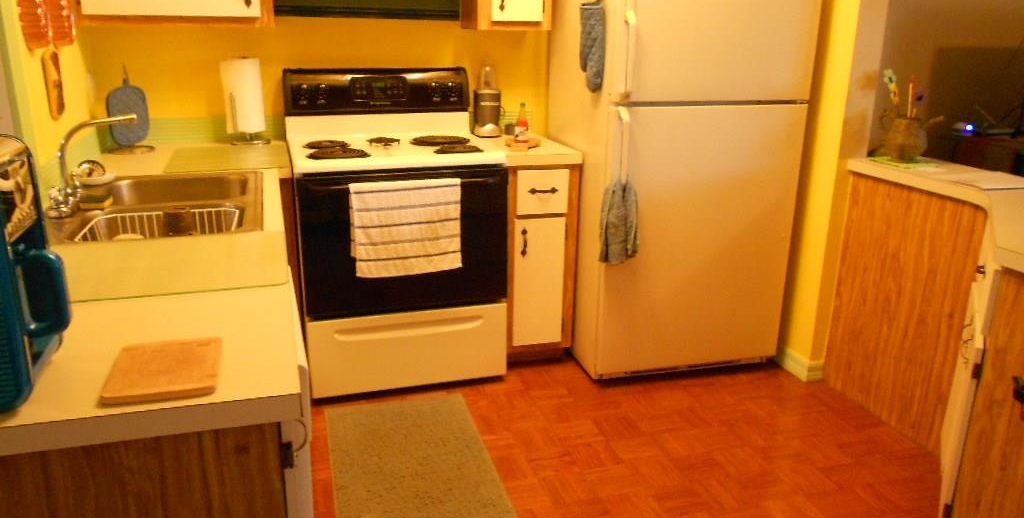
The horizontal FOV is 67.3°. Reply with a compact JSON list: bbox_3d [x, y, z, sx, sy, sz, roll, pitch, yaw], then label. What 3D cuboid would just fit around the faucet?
[{"bbox_3d":[-1.087,-0.252,2.004,0.235,0.236,0.200,-4,18,-15],"label":"faucet"}]

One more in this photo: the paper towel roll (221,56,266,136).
[{"bbox_3d":[-1.072,-0.649,3.071,0.143,0.288,0.143,-4,18,-15],"label":"paper towel roll"}]

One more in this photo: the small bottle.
[{"bbox_3d":[0.043,-0.557,3.141,0.056,0.163,0.056,-4,18,-15],"label":"small bottle"}]

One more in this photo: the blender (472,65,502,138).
[{"bbox_3d":[-0.108,-0.693,3.375,0.124,0.308,0.126,1,17,0],"label":"blender"}]

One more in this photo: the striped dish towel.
[{"bbox_3d":[-0.376,-0.113,2.769,0.395,0.345,0.055,-4,18,-15],"label":"striped dish towel"}]

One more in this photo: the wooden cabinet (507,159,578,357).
[{"bbox_3d":[0.029,-0.032,3.365,0.300,0.872,0.620,-4,18,-15],"label":"wooden cabinet"}]

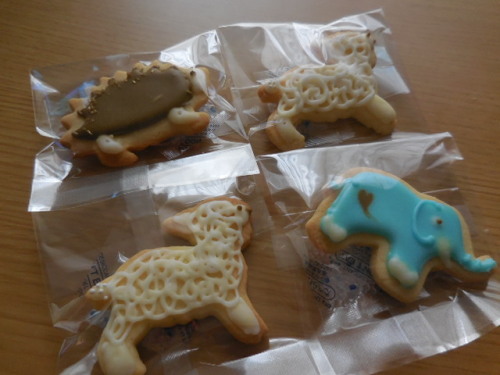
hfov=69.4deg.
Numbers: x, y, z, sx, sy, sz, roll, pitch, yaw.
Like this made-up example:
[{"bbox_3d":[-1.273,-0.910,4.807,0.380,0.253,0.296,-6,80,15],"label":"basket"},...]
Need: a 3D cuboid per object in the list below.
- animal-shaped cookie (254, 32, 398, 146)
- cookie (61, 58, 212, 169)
[{"bbox_3d":[0.039,-0.055,0.199,0.072,0.012,0.064,-8,69,-7],"label":"animal-shaped cookie"},{"bbox_3d":[-0.056,-0.041,0.187,0.081,0.012,0.047,-23,71,-12],"label":"cookie"}]

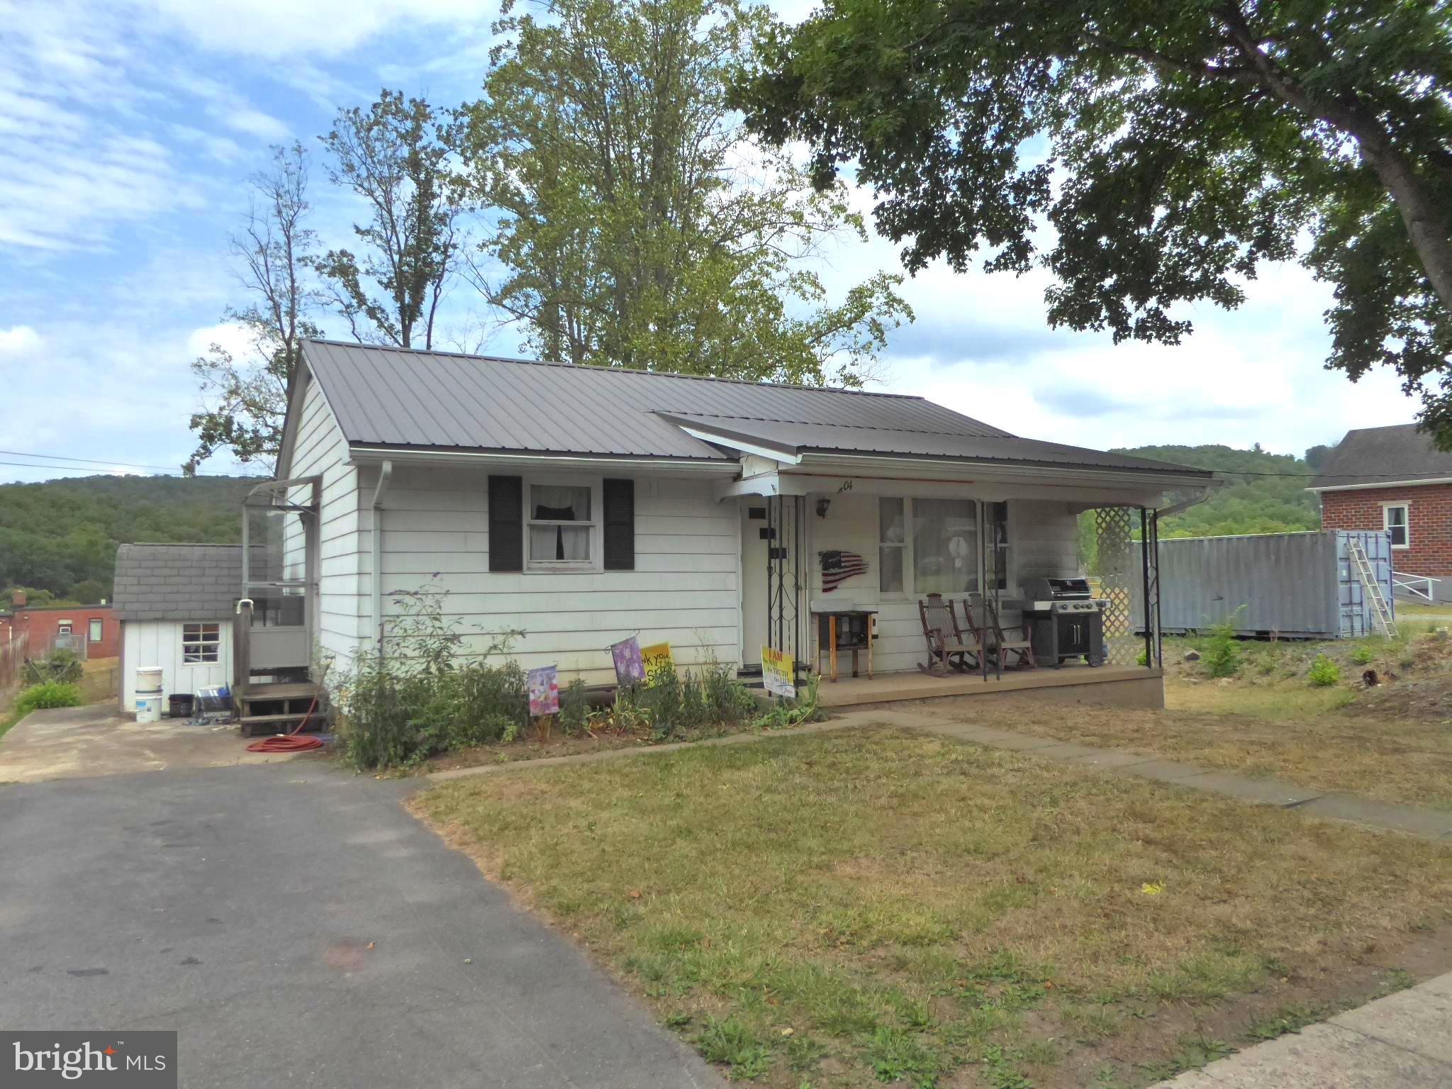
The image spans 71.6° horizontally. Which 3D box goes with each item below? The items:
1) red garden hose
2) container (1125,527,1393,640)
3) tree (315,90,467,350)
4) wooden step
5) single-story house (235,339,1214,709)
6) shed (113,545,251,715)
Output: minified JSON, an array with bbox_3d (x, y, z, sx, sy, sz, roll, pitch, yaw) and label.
[{"bbox_3d":[-4.722,1.906,10.769,0.850,0.430,1.050,1,-3,-28],"label":"red garden hose"},{"bbox_3d":[14.289,1.094,27.363,2.438,2.591,6.058,1,-3,-29],"label":"container"},{"bbox_3d":[-9.230,-4.624,27.684,4.300,16.036,4.300,1,-3,-28],"label":"tree"},{"bbox_3d":[-5.045,2.042,11.488,0.871,0.220,0.290,1,-3,-28],"label":"wooden step"},{"bbox_3d":[-0.724,-0.201,14.569,10.783,4.835,9.880,1,-3,-28],"label":"single-story house"},{"bbox_3d":[-7.385,1.119,14.493,2.020,2.250,2.300,0,-2,-20],"label":"shed"}]

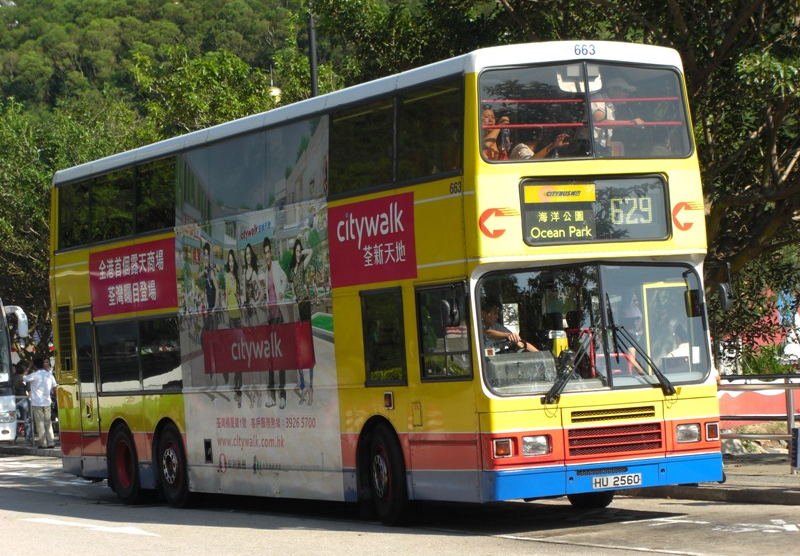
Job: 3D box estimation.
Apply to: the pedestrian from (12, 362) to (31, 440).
[{"bbox_3d":[-7.963,2.607,55.500,0.450,1.678,0.350,-4,-2,24],"label":"pedestrian"}]

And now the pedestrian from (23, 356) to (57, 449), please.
[{"bbox_3d":[-6.764,2.344,49.500,0.600,1.723,0.360,-4,-2,6],"label":"pedestrian"}]

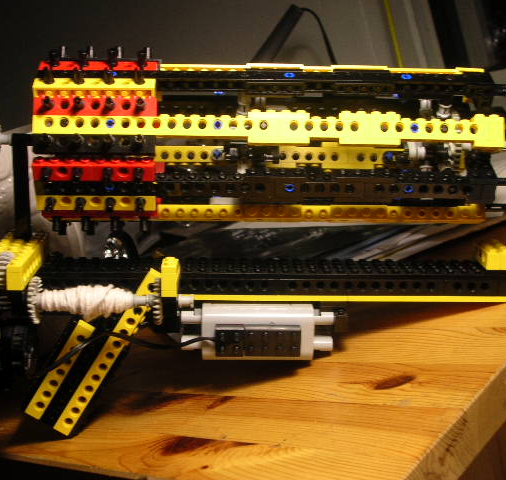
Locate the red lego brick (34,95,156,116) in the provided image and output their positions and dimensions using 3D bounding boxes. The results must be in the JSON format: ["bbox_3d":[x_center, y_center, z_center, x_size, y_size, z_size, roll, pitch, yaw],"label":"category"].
[{"bbox_3d":[-0.083,-0.069,0.498,0.064,0.010,0.008,1,-7,-2],"label":"red lego brick"}]

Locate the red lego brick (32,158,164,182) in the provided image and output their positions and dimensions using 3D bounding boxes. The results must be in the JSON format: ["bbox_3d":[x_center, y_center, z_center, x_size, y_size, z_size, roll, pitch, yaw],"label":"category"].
[{"bbox_3d":[-0.084,-0.038,0.499,0.064,0.010,0.008,1,38,-2],"label":"red lego brick"}]

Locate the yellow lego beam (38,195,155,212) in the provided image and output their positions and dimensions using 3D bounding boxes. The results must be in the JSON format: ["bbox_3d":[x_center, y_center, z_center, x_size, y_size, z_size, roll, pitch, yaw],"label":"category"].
[{"bbox_3d":[-0.084,-0.022,0.510,0.064,0.010,0.008,1,38,-2],"label":"yellow lego beam"}]

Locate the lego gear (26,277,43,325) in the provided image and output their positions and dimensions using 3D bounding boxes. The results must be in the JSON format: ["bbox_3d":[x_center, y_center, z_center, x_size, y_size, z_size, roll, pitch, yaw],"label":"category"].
[{"bbox_3d":[-0.115,0.032,0.496,0.005,0.026,0.026,1,13,-2],"label":"lego gear"}]

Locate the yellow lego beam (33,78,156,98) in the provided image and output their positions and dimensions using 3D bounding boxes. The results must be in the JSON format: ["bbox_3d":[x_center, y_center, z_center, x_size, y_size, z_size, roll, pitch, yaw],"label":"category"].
[{"bbox_3d":[-0.083,-0.081,0.504,0.064,0.008,0.010,1,38,-2],"label":"yellow lego beam"}]

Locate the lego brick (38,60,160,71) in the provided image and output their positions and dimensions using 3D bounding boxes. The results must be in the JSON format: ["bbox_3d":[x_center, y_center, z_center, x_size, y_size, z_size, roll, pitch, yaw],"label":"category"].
[{"bbox_3d":[-0.084,-0.092,0.519,0.064,0.008,0.010,1,38,-2],"label":"lego brick"}]

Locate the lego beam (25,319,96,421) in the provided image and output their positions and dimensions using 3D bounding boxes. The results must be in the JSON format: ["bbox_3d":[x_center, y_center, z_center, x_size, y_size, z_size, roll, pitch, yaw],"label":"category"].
[{"bbox_3d":[-0.112,0.076,0.551,0.064,0.010,0.008,-57,9,10],"label":"lego beam"}]

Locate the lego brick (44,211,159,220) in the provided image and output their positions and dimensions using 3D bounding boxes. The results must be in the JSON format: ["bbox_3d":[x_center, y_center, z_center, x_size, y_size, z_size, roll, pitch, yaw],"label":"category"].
[{"bbox_3d":[-0.085,-0.016,0.522,0.064,0.008,0.010,1,-7,-2],"label":"lego brick"}]

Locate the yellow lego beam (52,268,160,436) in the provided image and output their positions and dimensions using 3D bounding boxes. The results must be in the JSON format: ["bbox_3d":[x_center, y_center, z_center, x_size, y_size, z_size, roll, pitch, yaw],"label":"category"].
[{"bbox_3d":[-0.083,0.066,0.550,0.112,0.010,0.008,-58,9,10],"label":"yellow lego beam"}]

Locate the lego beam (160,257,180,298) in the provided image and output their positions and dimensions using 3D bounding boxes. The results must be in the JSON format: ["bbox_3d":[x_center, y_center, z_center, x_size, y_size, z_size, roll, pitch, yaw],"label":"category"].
[{"bbox_3d":[-0.043,0.019,0.495,0.008,0.017,0.017,1,13,-2],"label":"lego beam"}]

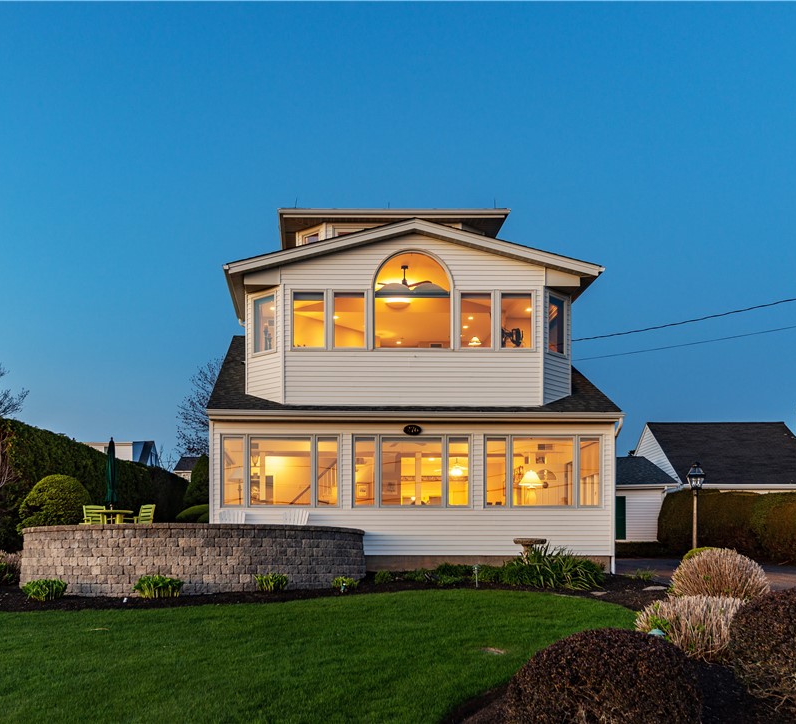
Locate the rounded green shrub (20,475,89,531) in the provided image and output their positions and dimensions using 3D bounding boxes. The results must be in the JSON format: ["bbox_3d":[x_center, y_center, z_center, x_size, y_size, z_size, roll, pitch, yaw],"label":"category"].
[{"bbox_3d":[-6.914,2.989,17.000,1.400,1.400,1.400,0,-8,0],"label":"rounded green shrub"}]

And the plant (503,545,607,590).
[{"bbox_3d":[2.762,3.698,15.200,1.800,0.750,1.200,0,-8,0],"label":"plant"}]

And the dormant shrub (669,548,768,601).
[{"bbox_3d":[4.440,2.985,11.700,1.280,0.750,1.200,0,-8,0],"label":"dormant shrub"}]

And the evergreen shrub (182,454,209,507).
[{"bbox_3d":[-5.014,3.738,22.000,1.500,2.400,1.500,0,-8,0],"label":"evergreen shrub"}]

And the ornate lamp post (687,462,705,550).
[{"bbox_3d":[5.655,2.908,16.000,0.310,2.050,0.310,0,-8,0],"label":"ornate lamp post"}]

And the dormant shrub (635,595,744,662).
[{"bbox_3d":[3.114,2.798,8.900,1.100,0.660,1.000,0,-8,0],"label":"dormant shrub"}]

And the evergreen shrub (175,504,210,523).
[{"bbox_3d":[-4.560,3.821,19.500,1.300,1.100,1.300,0,-8,0],"label":"evergreen shrub"}]

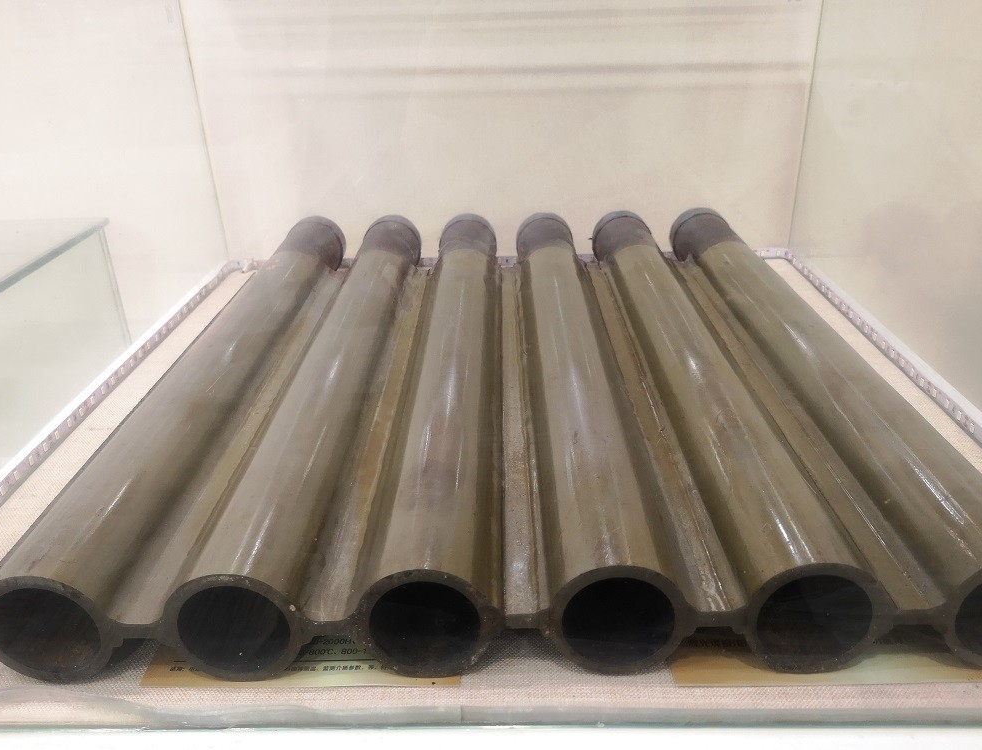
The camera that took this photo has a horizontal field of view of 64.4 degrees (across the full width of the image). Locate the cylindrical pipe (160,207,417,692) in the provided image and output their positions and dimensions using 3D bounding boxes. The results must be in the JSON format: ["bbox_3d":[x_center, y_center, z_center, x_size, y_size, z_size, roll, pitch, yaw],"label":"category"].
[{"bbox_3d":[-0.106,-0.016,0.583,0.060,0.060,0.564,-1,26,1],"label":"cylindrical pipe"}]

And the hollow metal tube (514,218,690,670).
[{"bbox_3d":[0.056,-0.019,0.580,0.060,0.060,0.564,-1,26,1],"label":"hollow metal tube"}]

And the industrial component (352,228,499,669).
[{"bbox_3d":[-0.025,-0.018,0.582,0.060,0.060,0.564,-1,26,1],"label":"industrial component"}]

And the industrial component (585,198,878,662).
[{"bbox_3d":[0.137,-0.021,0.579,0.060,0.060,0.564,-1,26,1],"label":"industrial component"}]

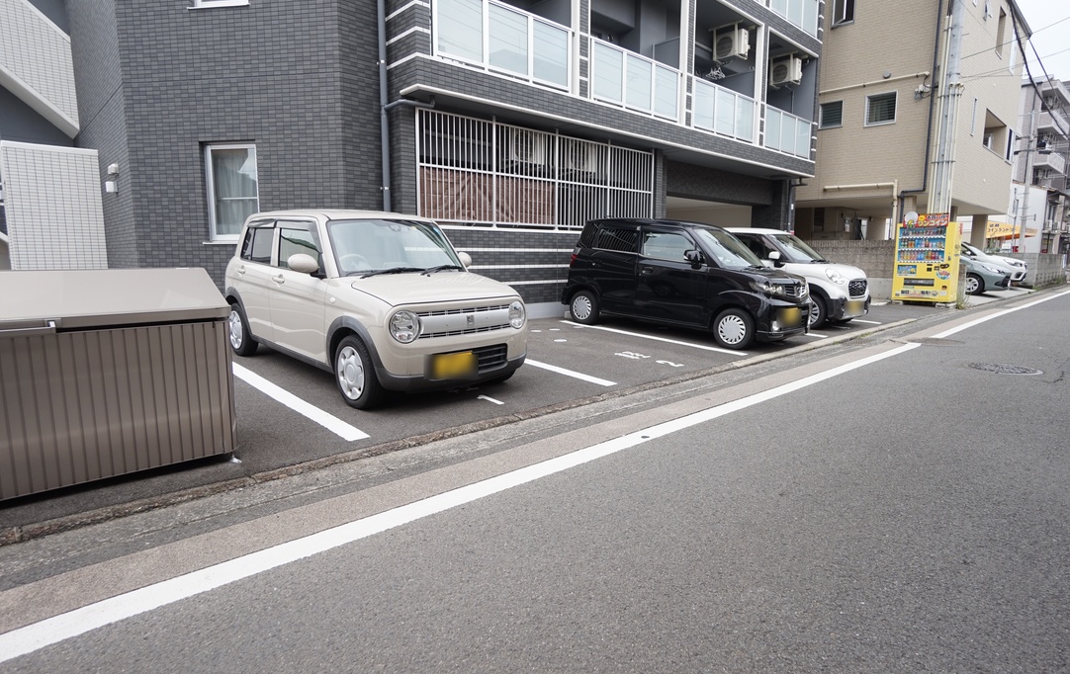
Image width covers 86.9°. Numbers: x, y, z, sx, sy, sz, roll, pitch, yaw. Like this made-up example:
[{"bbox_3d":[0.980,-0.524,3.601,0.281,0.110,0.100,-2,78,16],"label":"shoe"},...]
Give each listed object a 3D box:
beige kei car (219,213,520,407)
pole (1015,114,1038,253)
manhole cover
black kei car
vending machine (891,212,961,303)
[{"bbox_3d":[-1.657,-0.436,5.393,3.395,1.525,1.490,11,14,43],"label":"beige kei car"},{"bbox_3d":[25.454,-7.250,29.152,0.360,8.600,0.360,-7,10,-41],"label":"pole"},{"bbox_3d":[5.203,0.367,6.268,0.660,0.040,0.660,-7,10,-41],"label":"manhole cover"},{"bbox_3d":[2.206,-0.879,8.285,3.395,1.630,1.490,11,15,42],"label":"black kei car"},{"bbox_3d":[9.454,-1.897,13.591,0.730,2.086,1.150,-7,11,-43],"label":"vending machine"}]

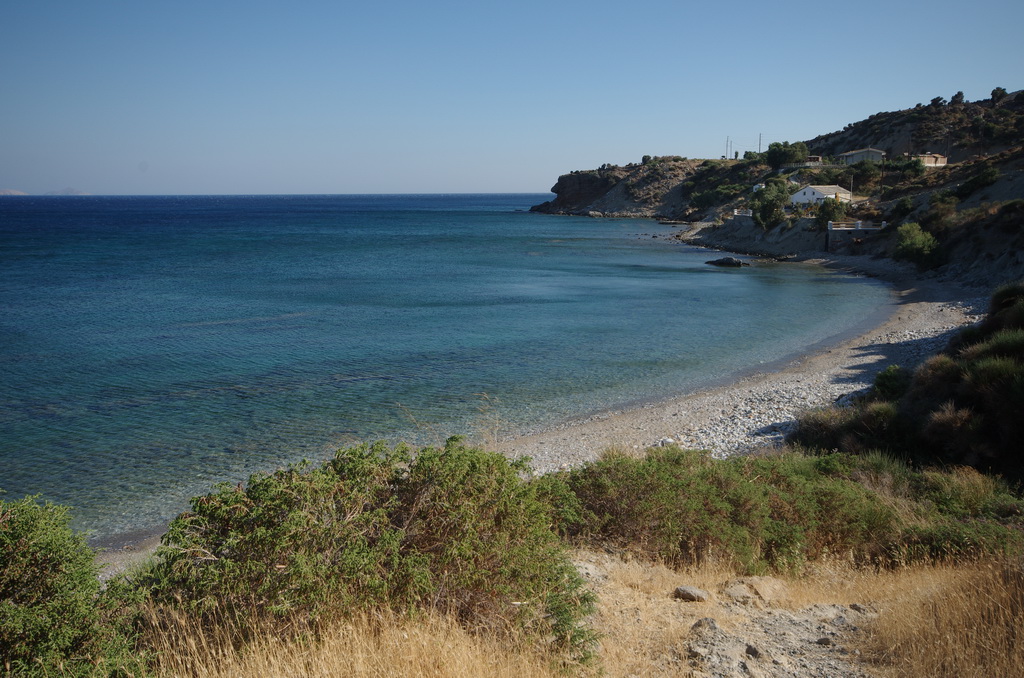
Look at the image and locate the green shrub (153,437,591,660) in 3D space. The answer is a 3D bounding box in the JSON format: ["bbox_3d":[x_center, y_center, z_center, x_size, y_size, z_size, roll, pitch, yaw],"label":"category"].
[{"bbox_3d":[-0.808,1.227,5.300,2.606,1.070,1.750,0,10,0],"label":"green shrub"}]

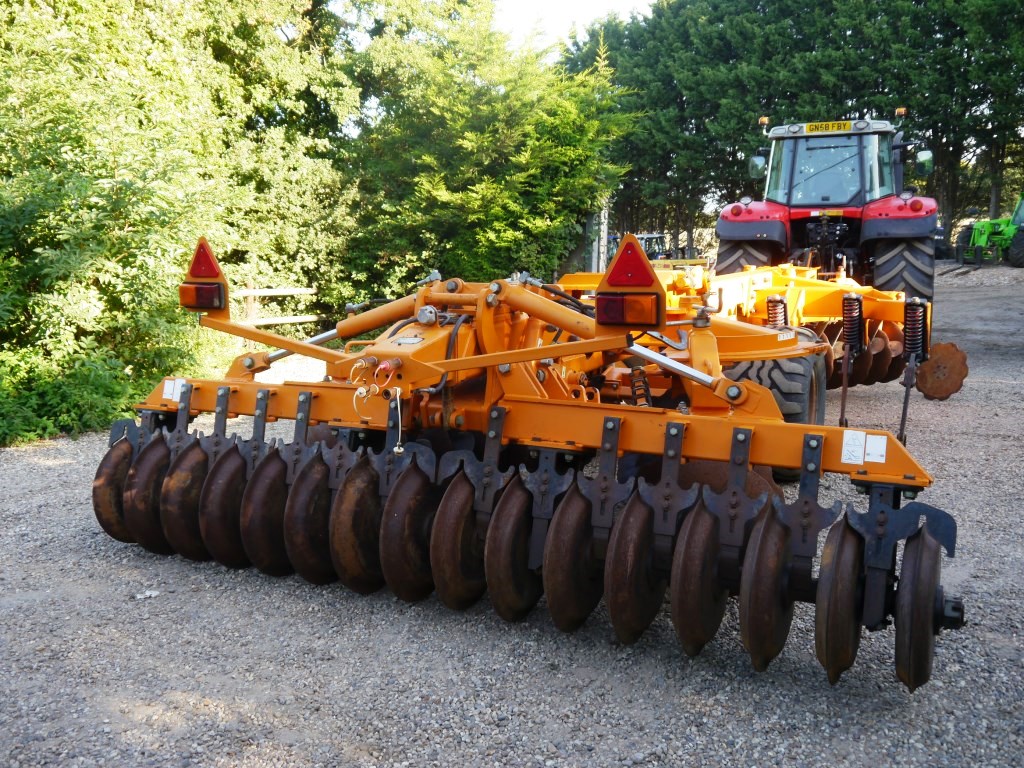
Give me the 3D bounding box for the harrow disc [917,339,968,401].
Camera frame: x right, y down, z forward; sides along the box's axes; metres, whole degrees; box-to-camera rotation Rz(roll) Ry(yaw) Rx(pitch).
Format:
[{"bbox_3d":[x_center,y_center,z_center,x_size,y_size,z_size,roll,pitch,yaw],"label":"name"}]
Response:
[{"bbox_3d":[3.661,-0.104,8.050,0.500,0.500,0.060,4,9,24],"label":"harrow disc"}]

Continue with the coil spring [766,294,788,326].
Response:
[{"bbox_3d":[2.054,-0.506,7.365,0.140,0.400,0.140,4,9,26],"label":"coil spring"}]

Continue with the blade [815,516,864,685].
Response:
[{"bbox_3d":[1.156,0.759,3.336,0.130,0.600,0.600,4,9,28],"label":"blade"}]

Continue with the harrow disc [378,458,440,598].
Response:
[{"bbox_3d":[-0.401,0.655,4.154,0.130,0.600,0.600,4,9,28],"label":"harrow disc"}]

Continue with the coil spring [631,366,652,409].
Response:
[{"bbox_3d":[0.650,0.023,4.750,0.090,0.230,0.090,-10,9,27],"label":"coil spring"}]

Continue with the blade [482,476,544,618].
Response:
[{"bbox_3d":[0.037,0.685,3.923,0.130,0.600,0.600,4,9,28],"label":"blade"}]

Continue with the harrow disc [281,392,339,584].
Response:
[{"bbox_3d":[-0.924,0.487,4.410,0.290,0.870,0.600,4,9,28],"label":"harrow disc"}]

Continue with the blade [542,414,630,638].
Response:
[{"bbox_3d":[0.329,0.560,3.704,0.315,0.860,0.600,4,9,26],"label":"blade"}]

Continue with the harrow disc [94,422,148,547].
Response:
[{"bbox_3d":[-1.976,0.502,4.975,0.250,0.700,0.600,4,9,28],"label":"harrow disc"}]

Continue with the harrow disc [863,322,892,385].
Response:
[{"bbox_3d":[3.380,-0.267,8.850,0.090,0.570,0.570,-3,9,-22],"label":"harrow disc"}]

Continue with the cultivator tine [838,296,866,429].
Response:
[{"bbox_3d":[2.542,-0.144,7.154,0.170,1.070,0.500,4,9,28],"label":"cultivator tine"}]

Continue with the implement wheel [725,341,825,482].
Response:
[{"bbox_3d":[1.790,0.126,6.337,0.510,1.050,1.050,4,9,28],"label":"implement wheel"}]

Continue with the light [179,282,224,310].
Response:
[{"bbox_3d":[-1.294,-0.363,3.945,0.215,0.107,0.065,4,9,26],"label":"light"}]

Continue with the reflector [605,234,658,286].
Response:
[{"bbox_3d":[0.390,-0.398,3.101,0.163,0.155,0.020,4,9,26],"label":"reflector"}]

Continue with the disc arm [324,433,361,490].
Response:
[{"bbox_3d":[-0.759,0.331,4.196,0.235,0.260,0.040,4,-6,26],"label":"disc arm"}]

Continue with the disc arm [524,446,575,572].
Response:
[{"bbox_3d":[0.139,0.512,3.811,0.240,0.510,0.130,4,9,28],"label":"disc arm"}]

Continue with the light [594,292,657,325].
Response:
[{"bbox_3d":[0.385,-0.252,3.170,0.205,0.106,0.060,4,9,28],"label":"light"}]

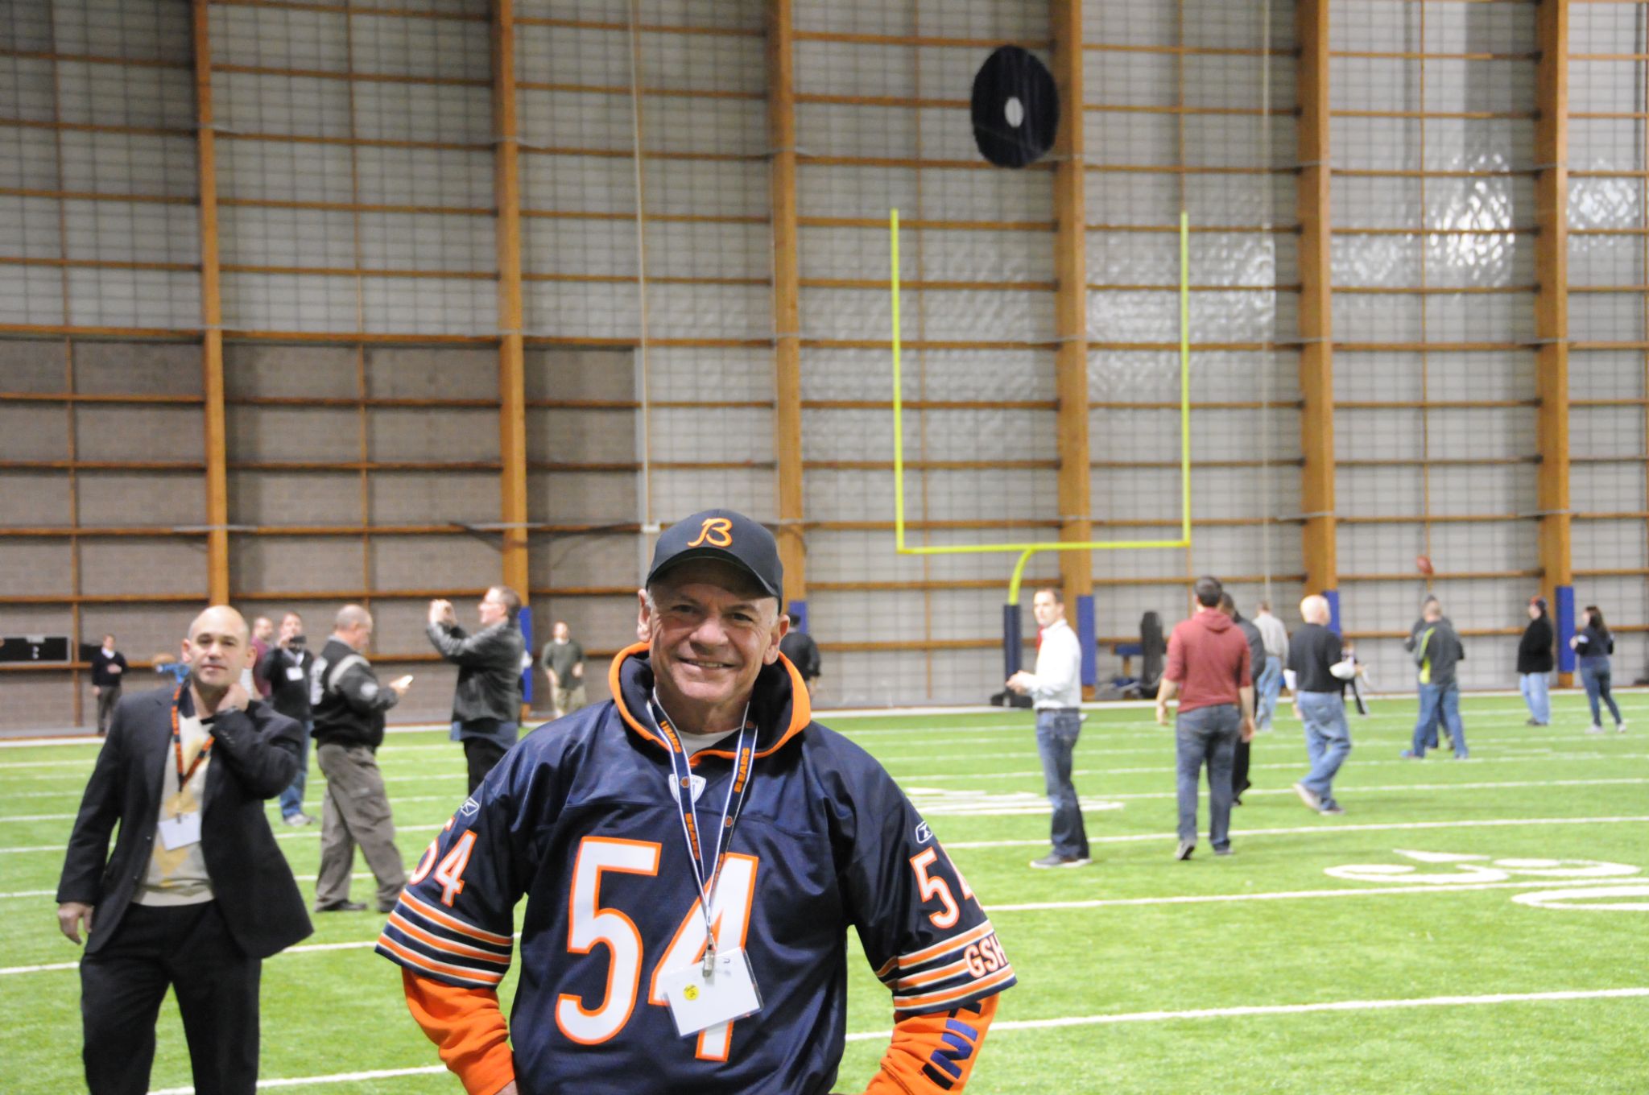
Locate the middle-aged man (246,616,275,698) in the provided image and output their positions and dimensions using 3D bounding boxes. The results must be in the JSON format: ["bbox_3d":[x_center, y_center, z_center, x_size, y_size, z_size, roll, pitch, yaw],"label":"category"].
[{"bbox_3d":[-5.853,1.627,31.475,0.420,1.830,0.550,-2,-2,31],"label":"middle-aged man"}]

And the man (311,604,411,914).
[{"bbox_3d":[-2.684,1.212,17.426,0.660,1.770,0.540,0,-2,-30],"label":"man"}]

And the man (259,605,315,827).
[{"bbox_3d":[-4.609,1.464,25.975,0.560,1.820,0.480,-1,-2,-18],"label":"man"}]

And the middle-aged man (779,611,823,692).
[{"bbox_3d":[-0.312,1.742,39.475,0.600,1.800,0.420,-1,-2,6],"label":"middle-aged man"}]

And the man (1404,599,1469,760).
[{"bbox_3d":[6.762,1.484,33.376,0.640,1.730,0.480,-1,-2,-18],"label":"man"}]

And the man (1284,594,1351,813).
[{"bbox_3d":[4.007,1.262,24.526,0.560,1.750,0.580,-3,-2,41],"label":"man"}]

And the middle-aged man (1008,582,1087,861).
[{"bbox_3d":[1.451,1.150,19.575,0.520,1.800,0.500,-1,-2,7],"label":"middle-aged man"}]

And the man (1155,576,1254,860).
[{"bbox_3d":[2.526,1.122,20.075,0.660,1.850,0.480,-1,-2,6],"label":"man"}]

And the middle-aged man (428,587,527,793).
[{"bbox_3d":[-2.100,1.168,18.375,0.660,1.850,0.540,-1,-2,5],"label":"middle-aged man"}]

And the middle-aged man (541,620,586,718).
[{"bbox_3d":[-4.061,2.033,46.976,0.680,1.780,0.440,-1,-2,-3],"label":"middle-aged man"}]

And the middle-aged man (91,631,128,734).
[{"bbox_3d":[-12.539,2.387,52.976,0.620,1.790,0.420,-1,-2,-11],"label":"middle-aged man"}]

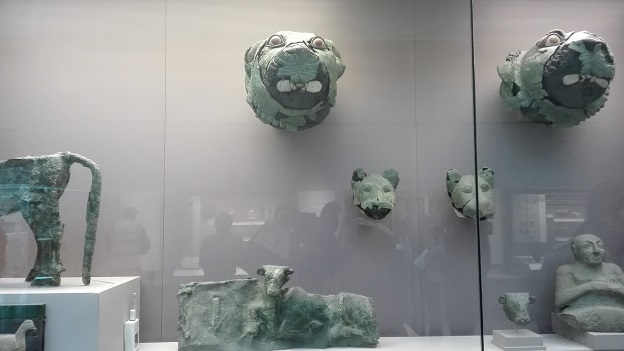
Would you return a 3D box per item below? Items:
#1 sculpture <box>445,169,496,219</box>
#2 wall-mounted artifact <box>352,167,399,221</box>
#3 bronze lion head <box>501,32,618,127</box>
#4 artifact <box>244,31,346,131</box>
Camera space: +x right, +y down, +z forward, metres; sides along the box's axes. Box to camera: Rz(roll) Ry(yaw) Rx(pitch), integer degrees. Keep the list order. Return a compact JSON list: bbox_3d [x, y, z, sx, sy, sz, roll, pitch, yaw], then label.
[{"bbox_3d":[0.621,0.072,1.710,0.183,0.200,0.160,0,-3,-4],"label":"sculpture"},{"bbox_3d":[0.244,0.072,1.700,0.183,0.200,0.160,-1,-3,1],"label":"wall-mounted artifact"},{"bbox_3d":[0.915,-0.363,1.685,0.375,0.355,0.290,0,-3,-5],"label":"bronze lion head"},{"bbox_3d":[-0.061,-0.346,1.650,0.375,0.355,0.290,0,-3,-3],"label":"artifact"}]

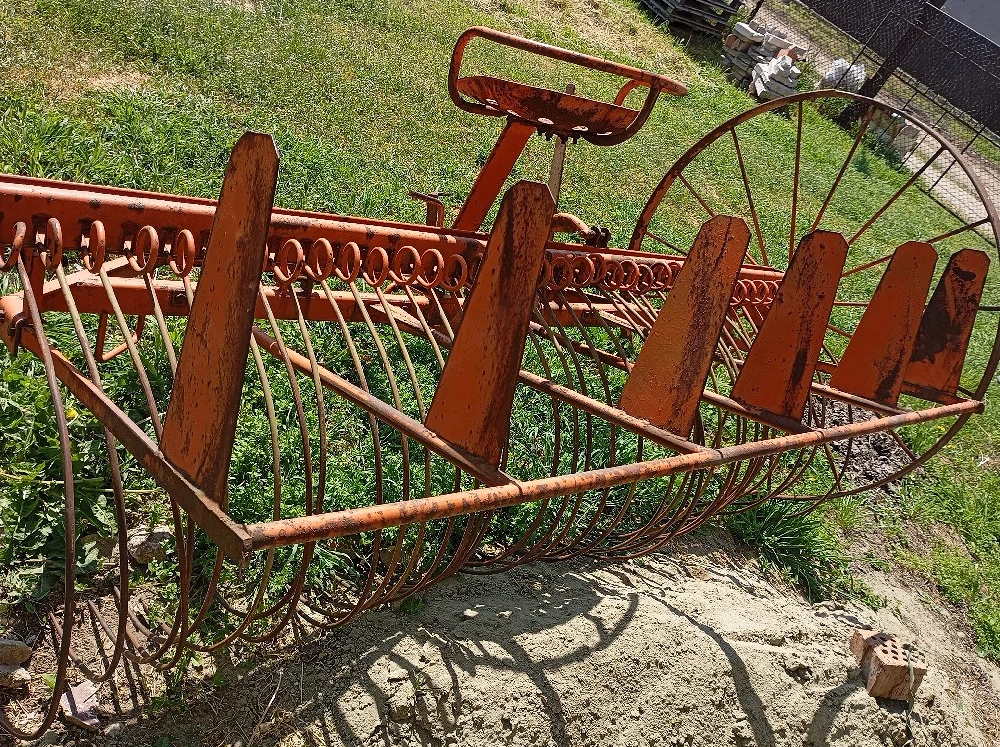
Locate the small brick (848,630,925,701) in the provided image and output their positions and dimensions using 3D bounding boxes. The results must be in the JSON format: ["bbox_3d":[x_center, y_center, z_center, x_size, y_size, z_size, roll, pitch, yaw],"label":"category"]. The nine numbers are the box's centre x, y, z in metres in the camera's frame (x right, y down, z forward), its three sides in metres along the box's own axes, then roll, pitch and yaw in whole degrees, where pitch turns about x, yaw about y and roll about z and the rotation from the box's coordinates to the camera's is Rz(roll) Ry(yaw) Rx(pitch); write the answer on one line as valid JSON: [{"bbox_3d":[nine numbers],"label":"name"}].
[{"bbox_3d":[0.958,0.733,2.036,0.120,0.093,0.135,11,18,-15],"label":"small brick"}]

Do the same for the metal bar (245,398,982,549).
[{"bbox_3d":[0.561,0.133,1.570,2.220,0.028,0.028,-3,45,-43],"label":"metal bar"}]

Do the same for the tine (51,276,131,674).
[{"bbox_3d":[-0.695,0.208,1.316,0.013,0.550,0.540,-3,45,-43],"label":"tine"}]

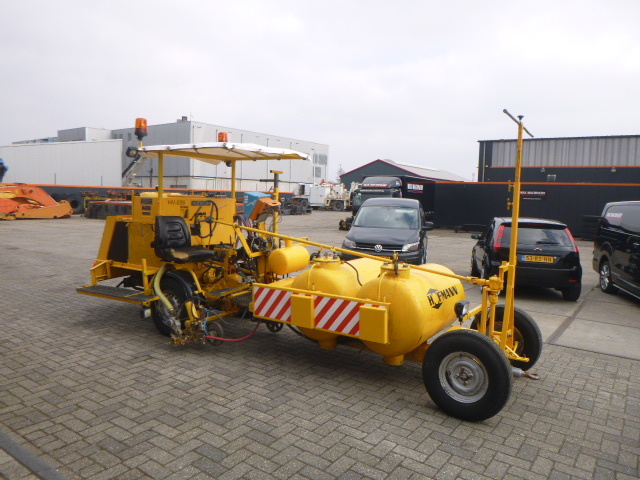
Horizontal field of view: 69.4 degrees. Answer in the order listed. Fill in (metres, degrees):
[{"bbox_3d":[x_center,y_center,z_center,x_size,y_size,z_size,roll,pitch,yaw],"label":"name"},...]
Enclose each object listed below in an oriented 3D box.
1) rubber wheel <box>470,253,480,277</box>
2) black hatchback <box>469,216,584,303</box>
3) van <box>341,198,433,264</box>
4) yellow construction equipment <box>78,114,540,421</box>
[{"bbox_3d":[3.713,0.545,11.007,0.190,0.580,0.580,3,5,14],"label":"rubber wheel"},{"bbox_3d":[4.153,0.229,9.656,1.690,1.460,3.920,3,5,14],"label":"black hatchback"},{"bbox_3d":[1.772,-0.134,11.634,1.800,1.820,4.420,3,5,14],"label":"van"},{"bbox_3d":[-0.439,-0.093,5.137,5.440,2.440,1.600,5,6,33],"label":"yellow construction equipment"}]

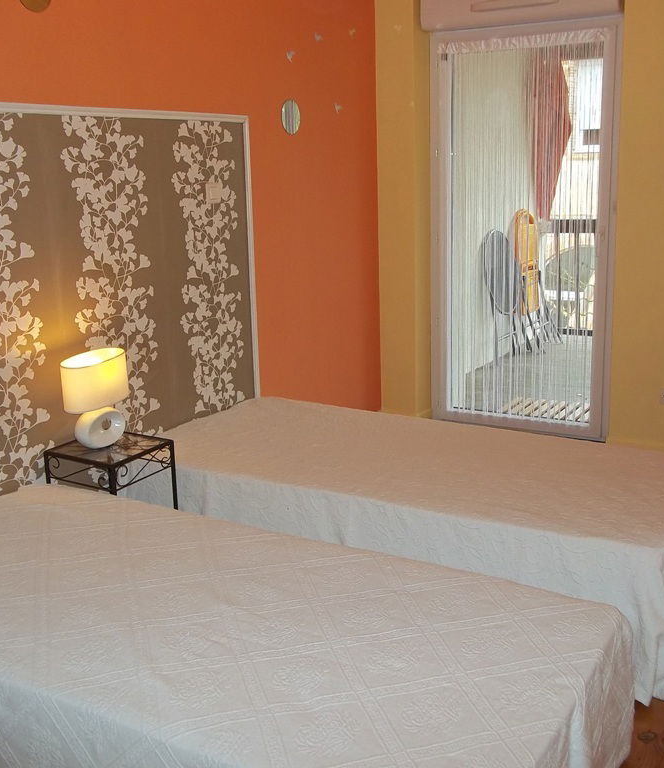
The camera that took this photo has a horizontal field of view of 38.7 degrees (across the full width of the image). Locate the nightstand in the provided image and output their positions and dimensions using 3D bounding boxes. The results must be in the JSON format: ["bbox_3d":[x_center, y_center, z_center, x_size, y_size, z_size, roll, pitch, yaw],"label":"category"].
[{"bbox_3d":[-0.685,0.469,2.999,0.303,0.564,0.291,5,15,28],"label":"nightstand"}]

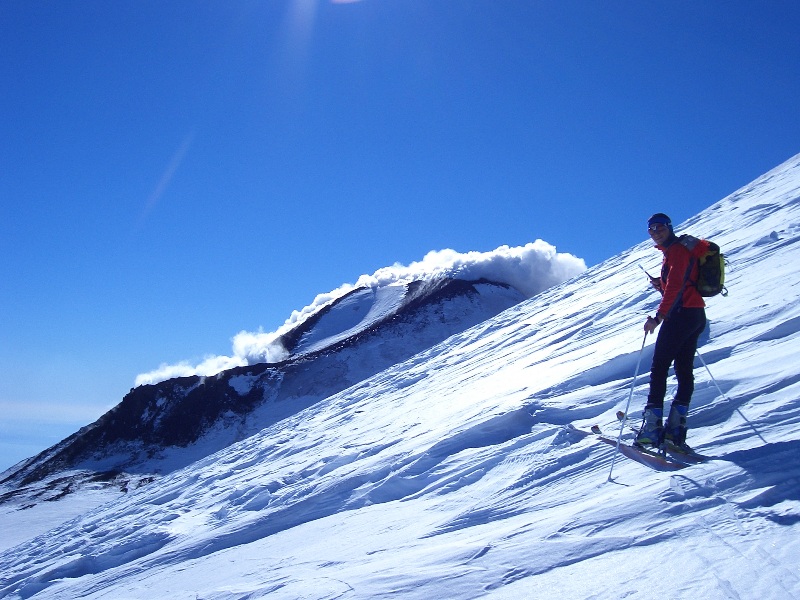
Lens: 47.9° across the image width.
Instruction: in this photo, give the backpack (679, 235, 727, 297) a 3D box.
[{"bbox_3d":[2.303,-0.244,6.772,0.260,0.440,0.290,-3,-7,30],"label":"backpack"}]

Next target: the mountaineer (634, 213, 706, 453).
[{"bbox_3d":[2.066,0.224,6.832,0.500,1.770,0.560,-3,-7,30],"label":"mountaineer"}]

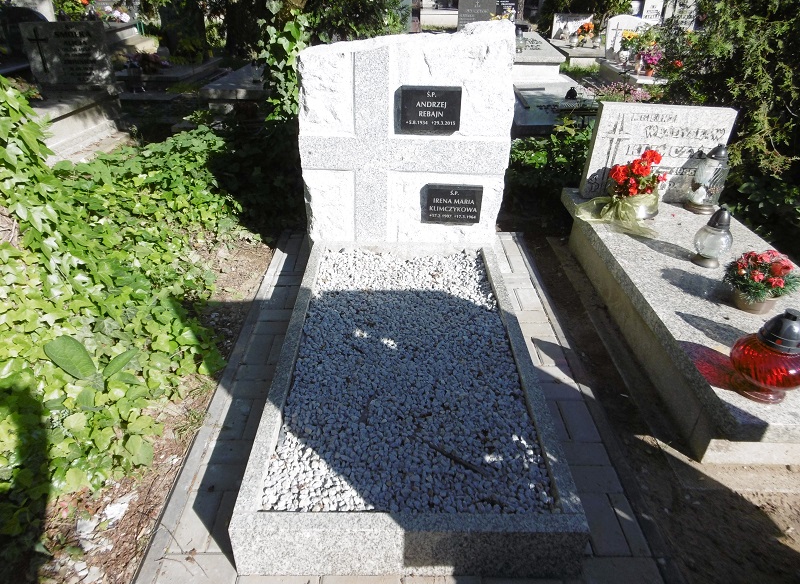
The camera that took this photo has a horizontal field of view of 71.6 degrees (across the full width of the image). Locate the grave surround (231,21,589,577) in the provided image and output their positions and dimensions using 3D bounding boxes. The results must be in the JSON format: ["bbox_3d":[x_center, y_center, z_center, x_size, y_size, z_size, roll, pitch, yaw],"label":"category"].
[{"bbox_3d":[0.028,-0.217,1.901,0.920,1.160,1.780,0,31,0],"label":"grave surround"}]

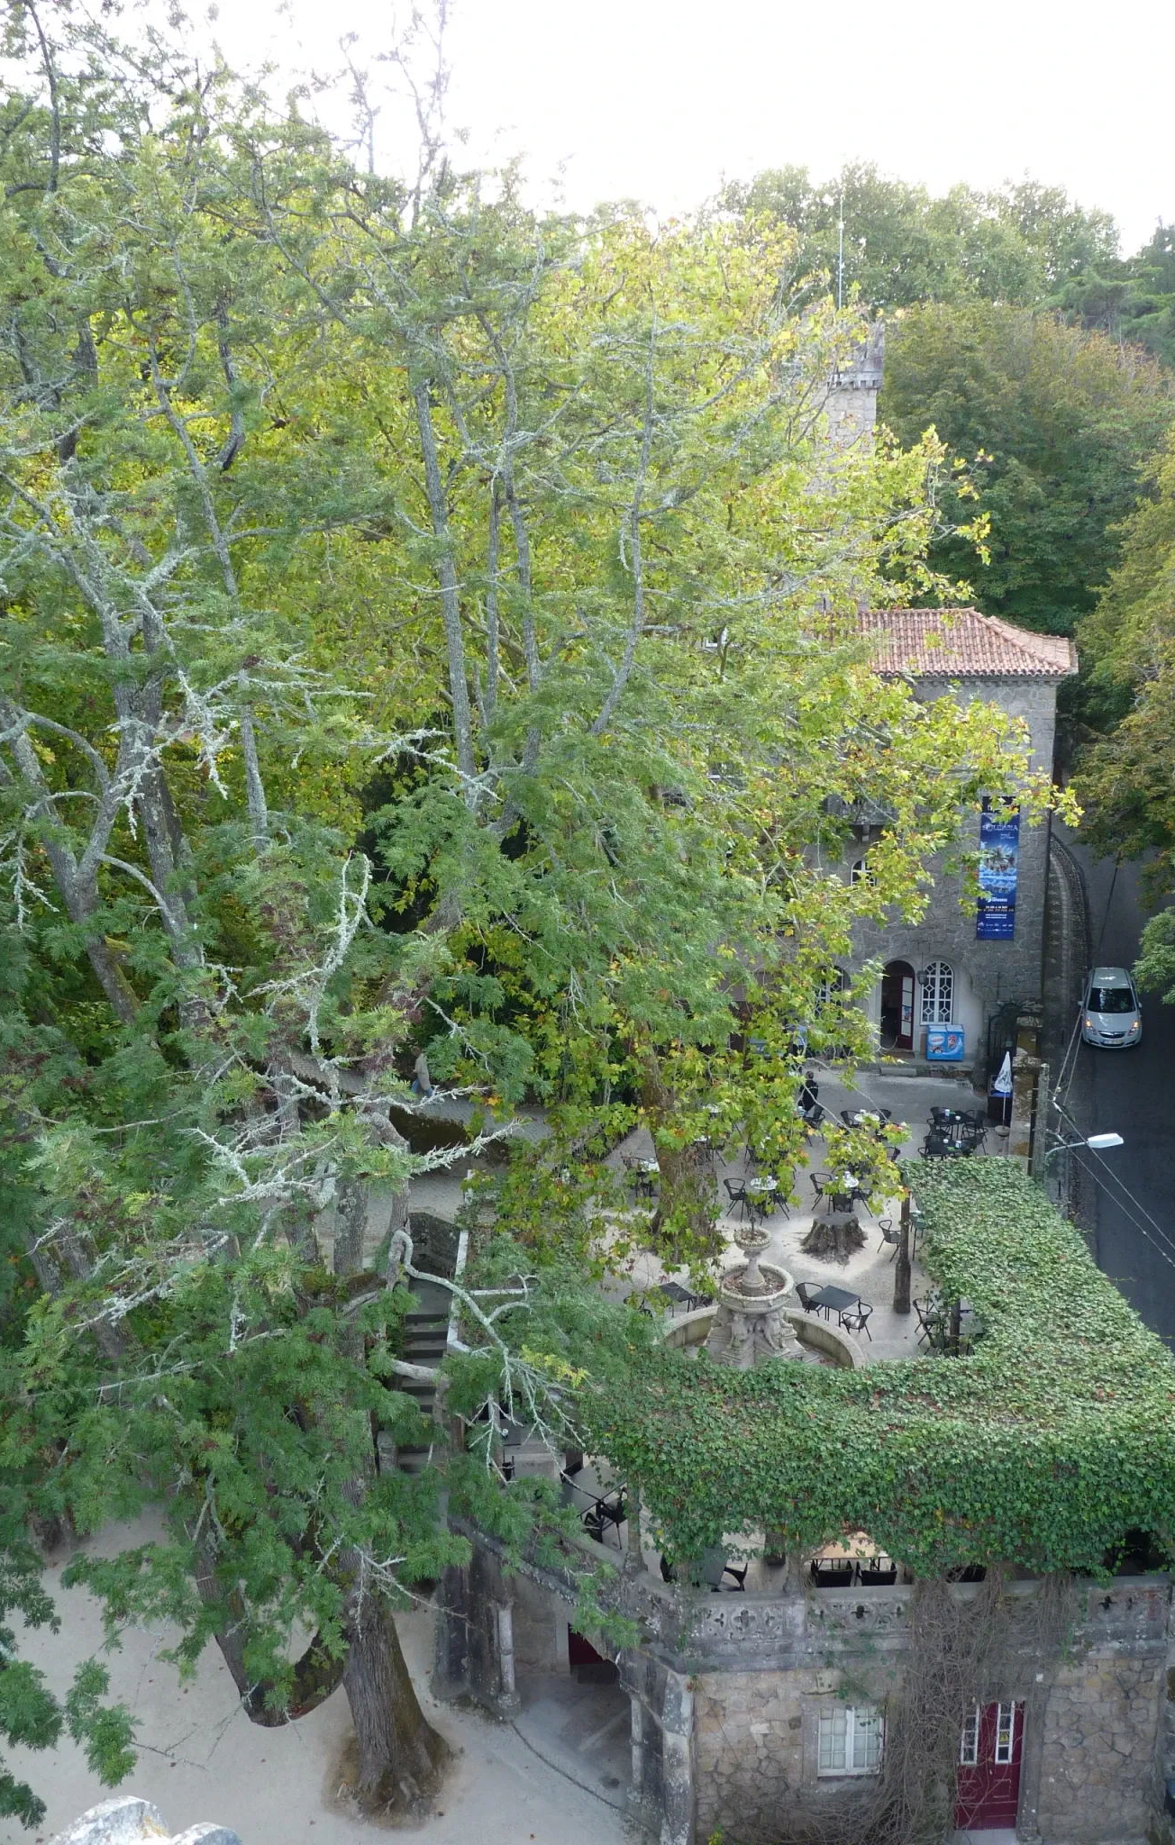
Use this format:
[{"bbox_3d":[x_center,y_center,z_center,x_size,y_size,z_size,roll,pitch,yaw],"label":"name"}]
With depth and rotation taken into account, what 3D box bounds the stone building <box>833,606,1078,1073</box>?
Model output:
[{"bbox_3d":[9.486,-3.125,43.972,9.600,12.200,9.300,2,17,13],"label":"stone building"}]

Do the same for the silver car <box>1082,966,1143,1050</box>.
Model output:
[{"bbox_3d":[16.502,2.618,45.379,1.750,1.490,4.000,3,21,17],"label":"silver car"}]

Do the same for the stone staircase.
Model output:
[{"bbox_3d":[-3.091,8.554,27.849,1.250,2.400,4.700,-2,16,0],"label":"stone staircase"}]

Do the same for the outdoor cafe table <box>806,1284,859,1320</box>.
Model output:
[{"bbox_3d":[4.847,7.720,28.172,0.720,0.730,0.720,13,22,43],"label":"outdoor cafe table"}]

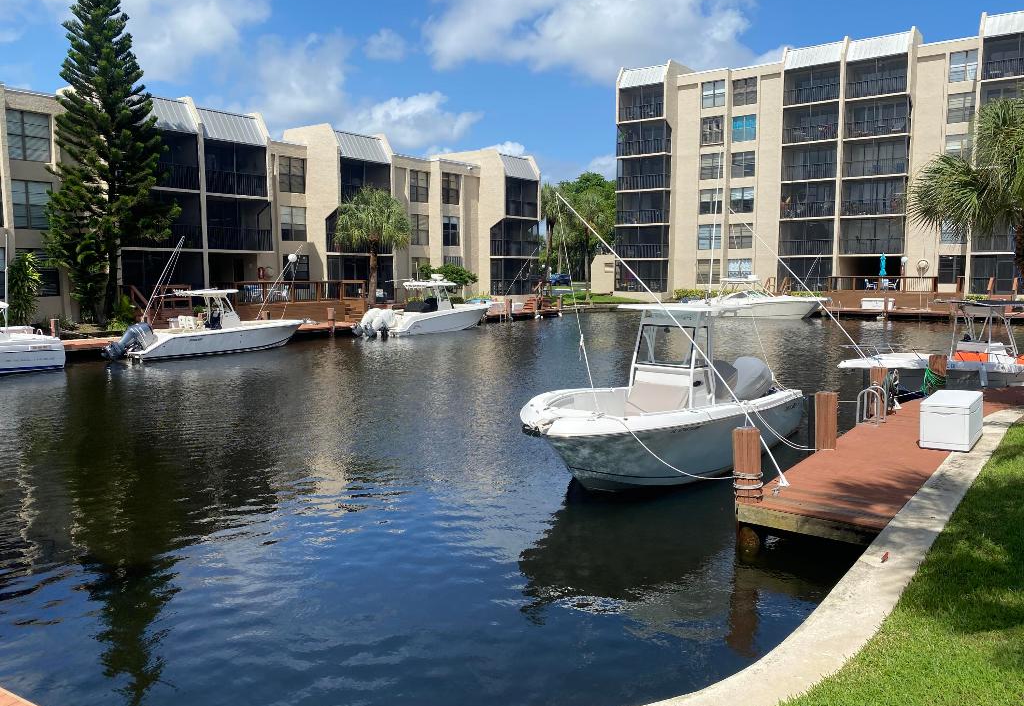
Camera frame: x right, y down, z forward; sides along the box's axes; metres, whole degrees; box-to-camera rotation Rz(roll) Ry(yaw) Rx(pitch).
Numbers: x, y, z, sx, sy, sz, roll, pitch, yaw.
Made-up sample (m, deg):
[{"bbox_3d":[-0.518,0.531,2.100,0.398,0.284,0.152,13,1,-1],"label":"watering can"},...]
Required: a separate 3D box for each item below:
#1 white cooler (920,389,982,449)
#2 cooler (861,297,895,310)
[{"bbox_3d":[6.286,0.955,10.967,0.590,0.605,1.380,5,8,37],"label":"white cooler"},{"bbox_3d":[22.465,-3.013,46.929,1.850,0.630,0.720,5,8,38],"label":"cooler"}]

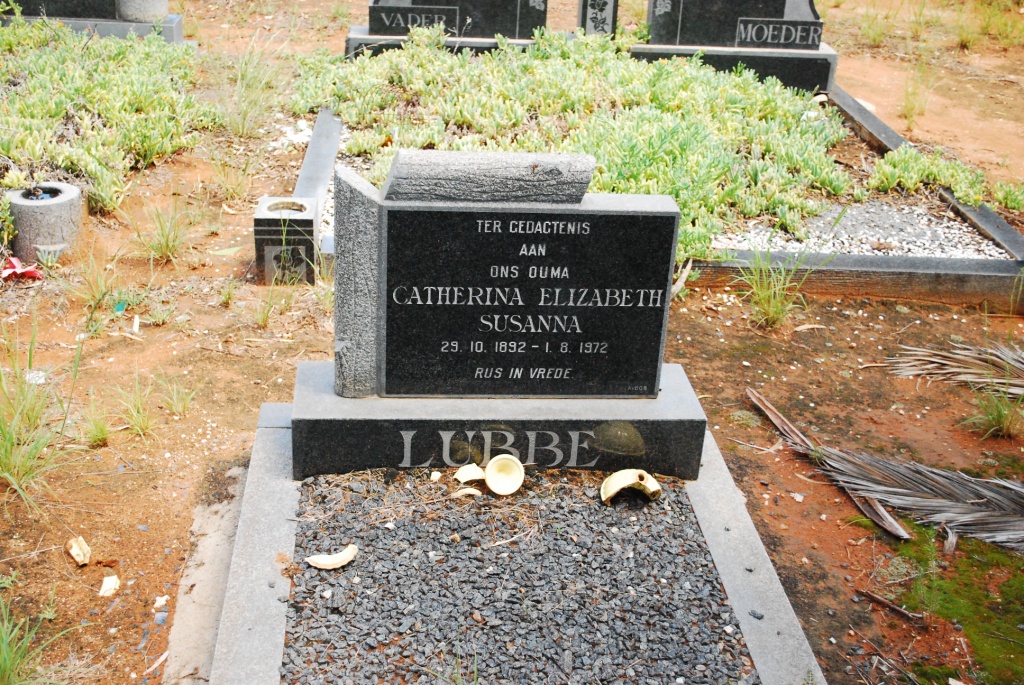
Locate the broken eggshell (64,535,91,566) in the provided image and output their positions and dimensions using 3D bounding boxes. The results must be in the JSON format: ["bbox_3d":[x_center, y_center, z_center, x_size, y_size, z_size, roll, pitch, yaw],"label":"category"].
[{"bbox_3d":[-0.843,0.405,2.322,0.043,0.026,0.062,-14,31,-31],"label":"broken eggshell"}]

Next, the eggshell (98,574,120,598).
[{"bbox_3d":[-0.754,0.456,2.239,0.034,0.018,0.043,6,26,4],"label":"eggshell"}]

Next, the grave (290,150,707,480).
[{"bbox_3d":[-0.019,-0.064,2.495,0.860,0.672,0.251,0,27,-6],"label":"grave"}]

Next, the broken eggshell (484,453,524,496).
[{"bbox_3d":[-0.013,0.277,2.492,0.082,0.082,0.039,4,-7,0],"label":"broken eggshell"}]

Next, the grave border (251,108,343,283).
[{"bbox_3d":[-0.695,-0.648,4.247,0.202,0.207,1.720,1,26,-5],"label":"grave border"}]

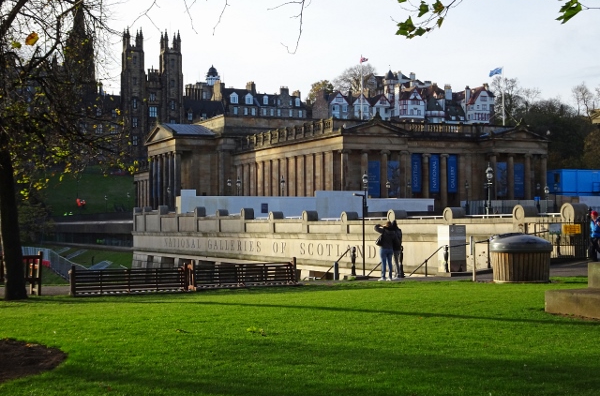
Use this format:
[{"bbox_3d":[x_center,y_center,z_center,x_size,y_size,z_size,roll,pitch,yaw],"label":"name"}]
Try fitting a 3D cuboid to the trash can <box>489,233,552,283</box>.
[{"bbox_3d":[5.725,1.542,23.400,1.620,1.230,1.620,-1,-1,17],"label":"trash can"}]

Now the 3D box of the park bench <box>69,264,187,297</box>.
[{"bbox_3d":[-4.351,2.072,22.800,2.900,0.800,0.600,0,-1,-27],"label":"park bench"}]

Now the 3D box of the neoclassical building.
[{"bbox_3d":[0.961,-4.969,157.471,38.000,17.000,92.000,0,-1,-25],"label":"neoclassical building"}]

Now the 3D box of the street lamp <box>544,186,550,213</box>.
[{"bbox_3d":[27.735,0.490,101.000,0.500,4.200,0.500,0,-1,0],"label":"street lamp"}]

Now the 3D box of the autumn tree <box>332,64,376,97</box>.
[{"bbox_3d":[21.769,-44.721,360.000,17.600,18.000,17.600,0,-1,0],"label":"autumn tree"}]

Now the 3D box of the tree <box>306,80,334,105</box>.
[{"bbox_3d":[7.847,-38.859,345.000,10.700,13.000,10.700,0,-1,0],"label":"tree"}]

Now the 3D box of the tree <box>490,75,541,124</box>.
[{"bbox_3d":[77.527,-34.171,325.000,19.100,20.000,19.100,0,-1,0],"label":"tree"}]

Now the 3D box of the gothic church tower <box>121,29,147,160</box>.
[{"bbox_3d":[-49.508,-30.101,268.000,6.300,40.000,6.300,0,-1,-25],"label":"gothic church tower"}]

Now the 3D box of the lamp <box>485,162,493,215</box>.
[{"bbox_3d":[11.731,-0.116,56.000,0.500,4.200,0.500,0,-1,0],"label":"lamp"}]

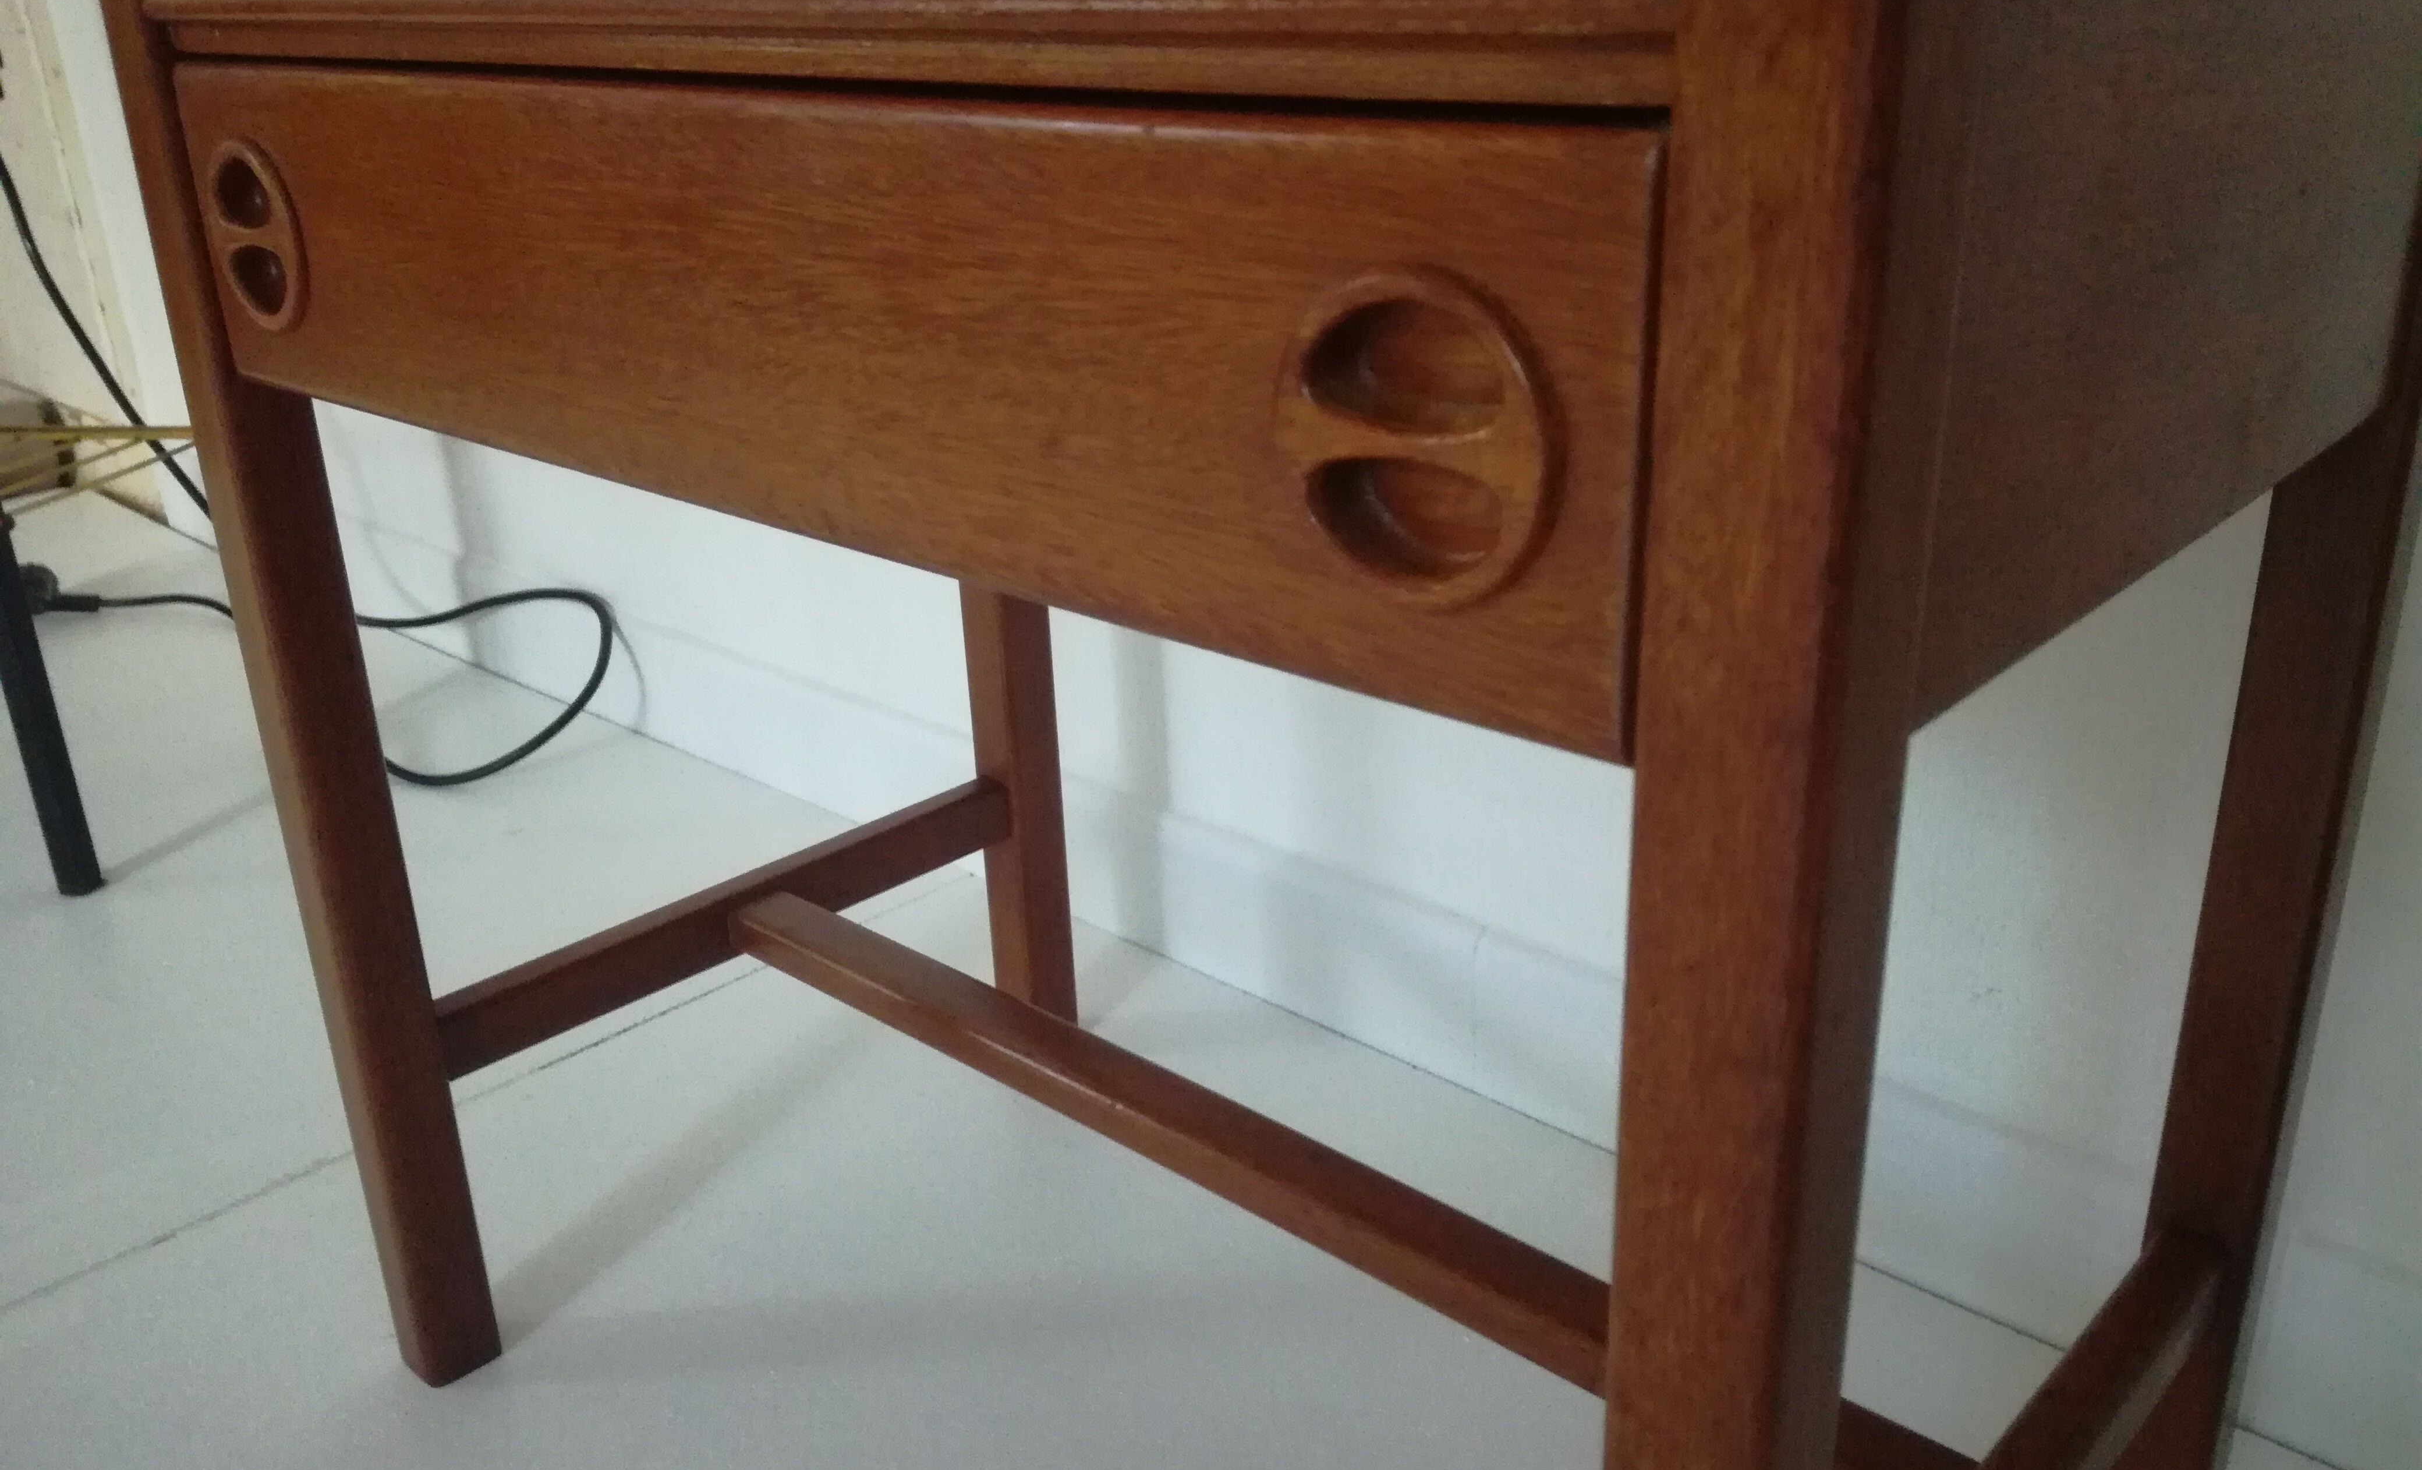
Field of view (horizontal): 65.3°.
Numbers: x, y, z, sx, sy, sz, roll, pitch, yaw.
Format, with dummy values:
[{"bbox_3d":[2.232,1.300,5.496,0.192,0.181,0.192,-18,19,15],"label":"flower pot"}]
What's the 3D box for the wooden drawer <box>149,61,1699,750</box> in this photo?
[{"bbox_3d":[-0.029,-0.143,0.536,0.524,0.093,0.295,18,29,40],"label":"wooden drawer"}]

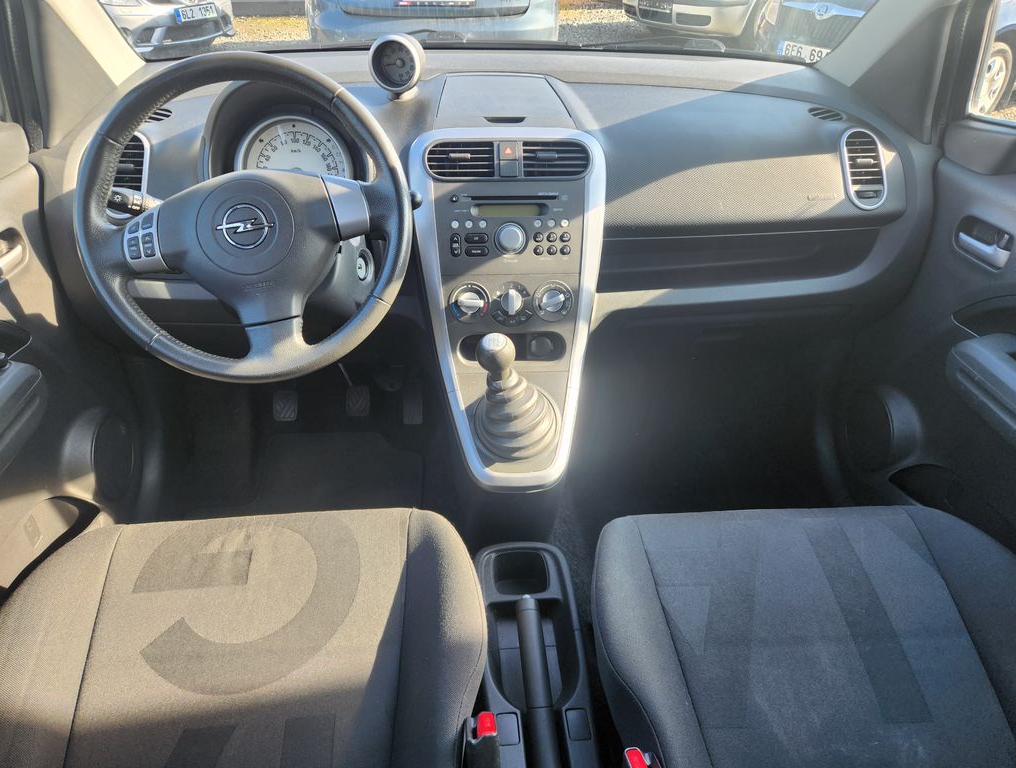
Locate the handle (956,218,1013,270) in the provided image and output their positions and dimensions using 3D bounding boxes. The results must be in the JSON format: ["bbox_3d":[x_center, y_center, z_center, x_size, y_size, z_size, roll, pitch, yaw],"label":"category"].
[{"bbox_3d":[0.679,-0.199,0.970,0.032,0.052,0.105,-1,26,-4],"label":"handle"}]

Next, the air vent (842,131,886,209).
[{"bbox_3d":[0.539,-0.325,1.030,0.062,0.124,0.035,-7,13,1],"label":"air vent"}]

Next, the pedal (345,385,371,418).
[{"bbox_3d":[-0.303,0.035,1.380,0.050,0.066,0.030,-1,-1,-4],"label":"pedal"}]

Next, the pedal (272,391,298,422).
[{"bbox_3d":[-0.448,0.045,1.370,0.050,0.064,0.030,-1,-1,-4],"label":"pedal"}]

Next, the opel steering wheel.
[{"bbox_3d":[-0.300,-0.189,0.801,0.370,0.370,0.100,-11,10,-4],"label":"opel steering wheel"}]

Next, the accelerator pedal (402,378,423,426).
[{"bbox_3d":[-0.197,0.040,1.410,0.042,0.092,0.030,-1,-6,-4],"label":"accelerator pedal"}]

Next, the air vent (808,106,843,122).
[{"bbox_3d":[0.506,-0.430,1.085,0.054,0.032,0.020,-1,-11,-4],"label":"air vent"}]

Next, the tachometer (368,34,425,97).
[{"bbox_3d":[-0.173,-0.495,1.055,0.080,0.090,0.055,9,28,11],"label":"tachometer"}]

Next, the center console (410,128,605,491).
[{"bbox_3d":[0.010,-0.114,0.899,0.275,0.385,0.350,-1,34,-4],"label":"center console"}]

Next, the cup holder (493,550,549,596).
[{"bbox_3d":[0.018,0.284,0.952,0.077,0.062,0.077,-1,34,-4],"label":"cup holder"}]

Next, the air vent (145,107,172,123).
[{"bbox_3d":[-0.534,-0.407,1.030,0.054,0.032,0.020,-1,-11,-4],"label":"air vent"}]

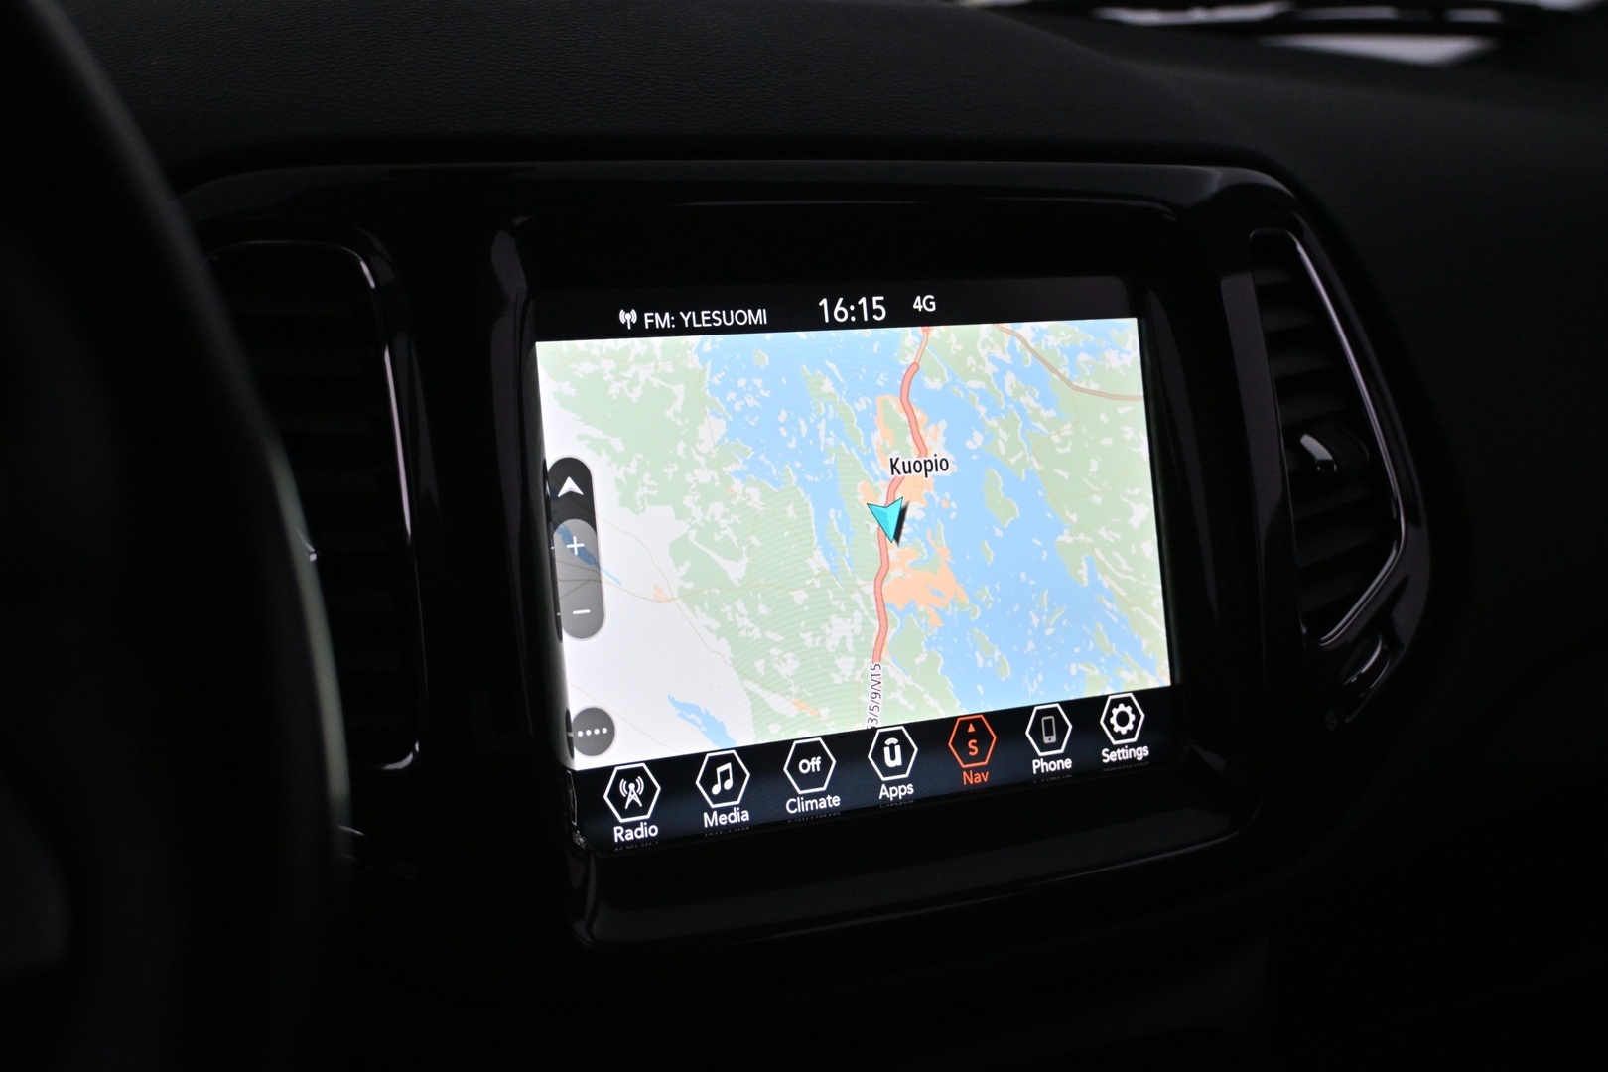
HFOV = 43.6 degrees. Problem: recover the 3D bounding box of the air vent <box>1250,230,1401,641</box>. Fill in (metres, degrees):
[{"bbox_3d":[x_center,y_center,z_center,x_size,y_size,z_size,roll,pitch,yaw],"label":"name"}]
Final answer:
[{"bbox_3d":[0.139,-0.028,0.582,0.030,0.116,0.064,-11,-1,43],"label":"air vent"}]

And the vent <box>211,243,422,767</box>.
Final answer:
[{"bbox_3d":[-0.118,-0.004,0.452,0.064,0.116,0.030,-2,-4,-7],"label":"vent"}]

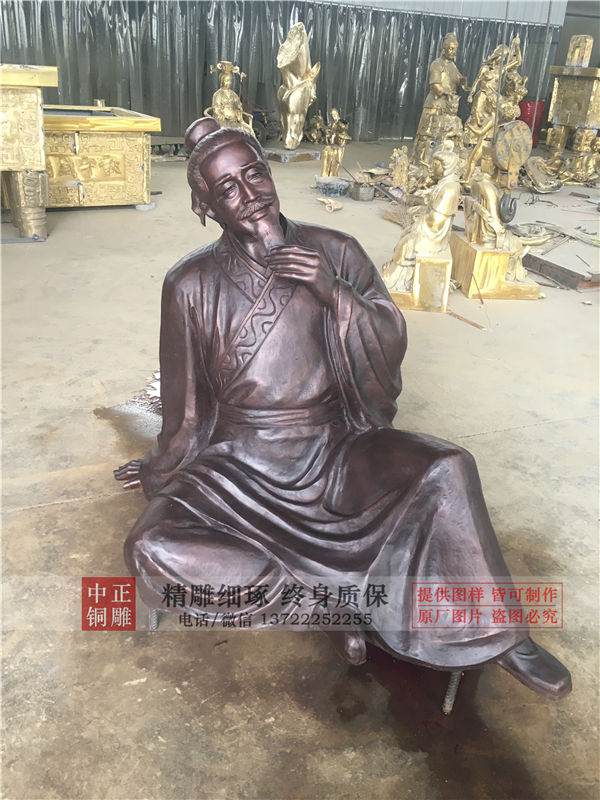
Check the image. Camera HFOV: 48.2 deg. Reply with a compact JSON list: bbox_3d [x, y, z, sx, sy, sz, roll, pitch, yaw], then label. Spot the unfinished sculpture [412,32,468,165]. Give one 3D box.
[{"bbox_3d":[2.243,-4.733,10.633,0.711,1.927,0.660,-16,32,-34],"label":"unfinished sculpture"}]

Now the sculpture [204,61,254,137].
[{"bbox_3d":[-1.123,-4.686,10.806,0.787,1.407,0.737,-10,29,-25],"label":"sculpture"}]

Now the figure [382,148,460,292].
[{"bbox_3d":[0.720,-1.092,4.143,0.419,0.937,0.533,4,26,3],"label":"figure"}]

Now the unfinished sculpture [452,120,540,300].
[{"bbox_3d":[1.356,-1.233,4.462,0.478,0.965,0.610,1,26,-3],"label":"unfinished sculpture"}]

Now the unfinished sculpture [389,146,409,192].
[{"bbox_3d":[1.240,-2.837,8.243,0.229,0.528,0.178,5,26,4],"label":"unfinished sculpture"}]

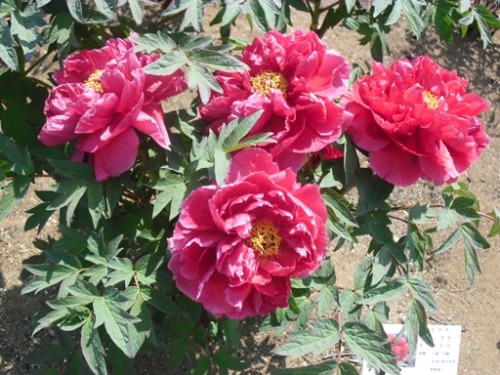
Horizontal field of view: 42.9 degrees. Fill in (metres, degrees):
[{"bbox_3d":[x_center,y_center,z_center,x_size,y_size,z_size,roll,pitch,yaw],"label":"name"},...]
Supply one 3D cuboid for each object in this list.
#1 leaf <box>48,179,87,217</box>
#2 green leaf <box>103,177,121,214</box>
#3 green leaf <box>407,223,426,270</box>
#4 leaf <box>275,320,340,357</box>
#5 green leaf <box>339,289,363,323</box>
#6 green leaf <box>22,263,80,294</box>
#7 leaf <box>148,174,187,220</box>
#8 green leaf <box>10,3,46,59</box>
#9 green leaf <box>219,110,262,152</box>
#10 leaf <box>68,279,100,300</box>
[{"bbox_3d":[-0.240,0.016,0.830,0.060,0.012,0.046,-34,59,-15],"label":"leaf"},{"bbox_3d":[-0.183,0.011,0.840,0.021,0.011,0.054,0,67,-6],"label":"green leaf"},{"bbox_3d":[0.228,0.081,0.870,0.025,0.068,0.020,-15,8,-7],"label":"green leaf"},{"bbox_3d":[0.073,0.194,0.800,0.086,0.018,0.037,-16,56,-4],"label":"leaf"},{"bbox_3d":[0.136,0.162,0.870,0.028,0.015,0.045,18,70,7],"label":"green leaf"},{"bbox_3d":[-0.247,0.113,0.790,0.072,0.014,0.043,-11,49,-2],"label":"green leaf"},{"bbox_3d":[-0.103,0.014,0.840,0.046,0.018,0.060,30,73,18],"label":"leaf"},{"bbox_3d":[-0.331,-0.235,0.950,0.050,0.020,0.099,-11,70,-4],"label":"green leaf"},{"bbox_3d":[-0.011,-0.063,0.700,0.062,0.012,0.033,-43,58,-6],"label":"green leaf"},{"bbox_3d":[-0.202,0.122,0.770,0.049,0.010,0.025,13,45,22],"label":"leaf"}]

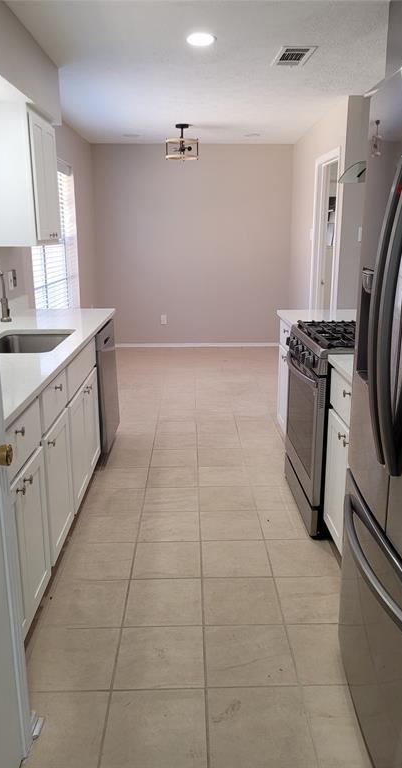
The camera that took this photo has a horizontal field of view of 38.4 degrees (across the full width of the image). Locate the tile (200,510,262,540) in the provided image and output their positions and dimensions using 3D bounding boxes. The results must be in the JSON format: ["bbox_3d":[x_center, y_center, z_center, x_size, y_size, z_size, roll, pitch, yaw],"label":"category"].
[{"bbox_3d":[0.150,0.719,2.911,0.302,0.012,0.302,-1,15,-1],"label":"tile"}]

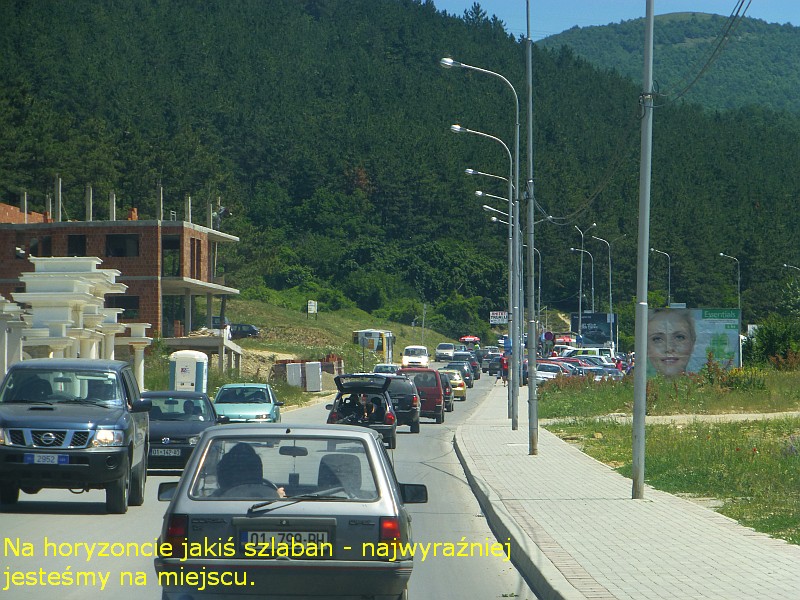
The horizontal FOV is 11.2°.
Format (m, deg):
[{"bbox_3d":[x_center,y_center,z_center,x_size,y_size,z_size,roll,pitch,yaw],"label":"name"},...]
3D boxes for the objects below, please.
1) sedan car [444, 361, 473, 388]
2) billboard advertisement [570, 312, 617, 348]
[{"bbox_3d":[3.400,4.290,233.000,1.730,1.450,4.300,0,-1,3],"label":"sedan car"},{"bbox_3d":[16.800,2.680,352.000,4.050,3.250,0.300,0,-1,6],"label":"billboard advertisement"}]

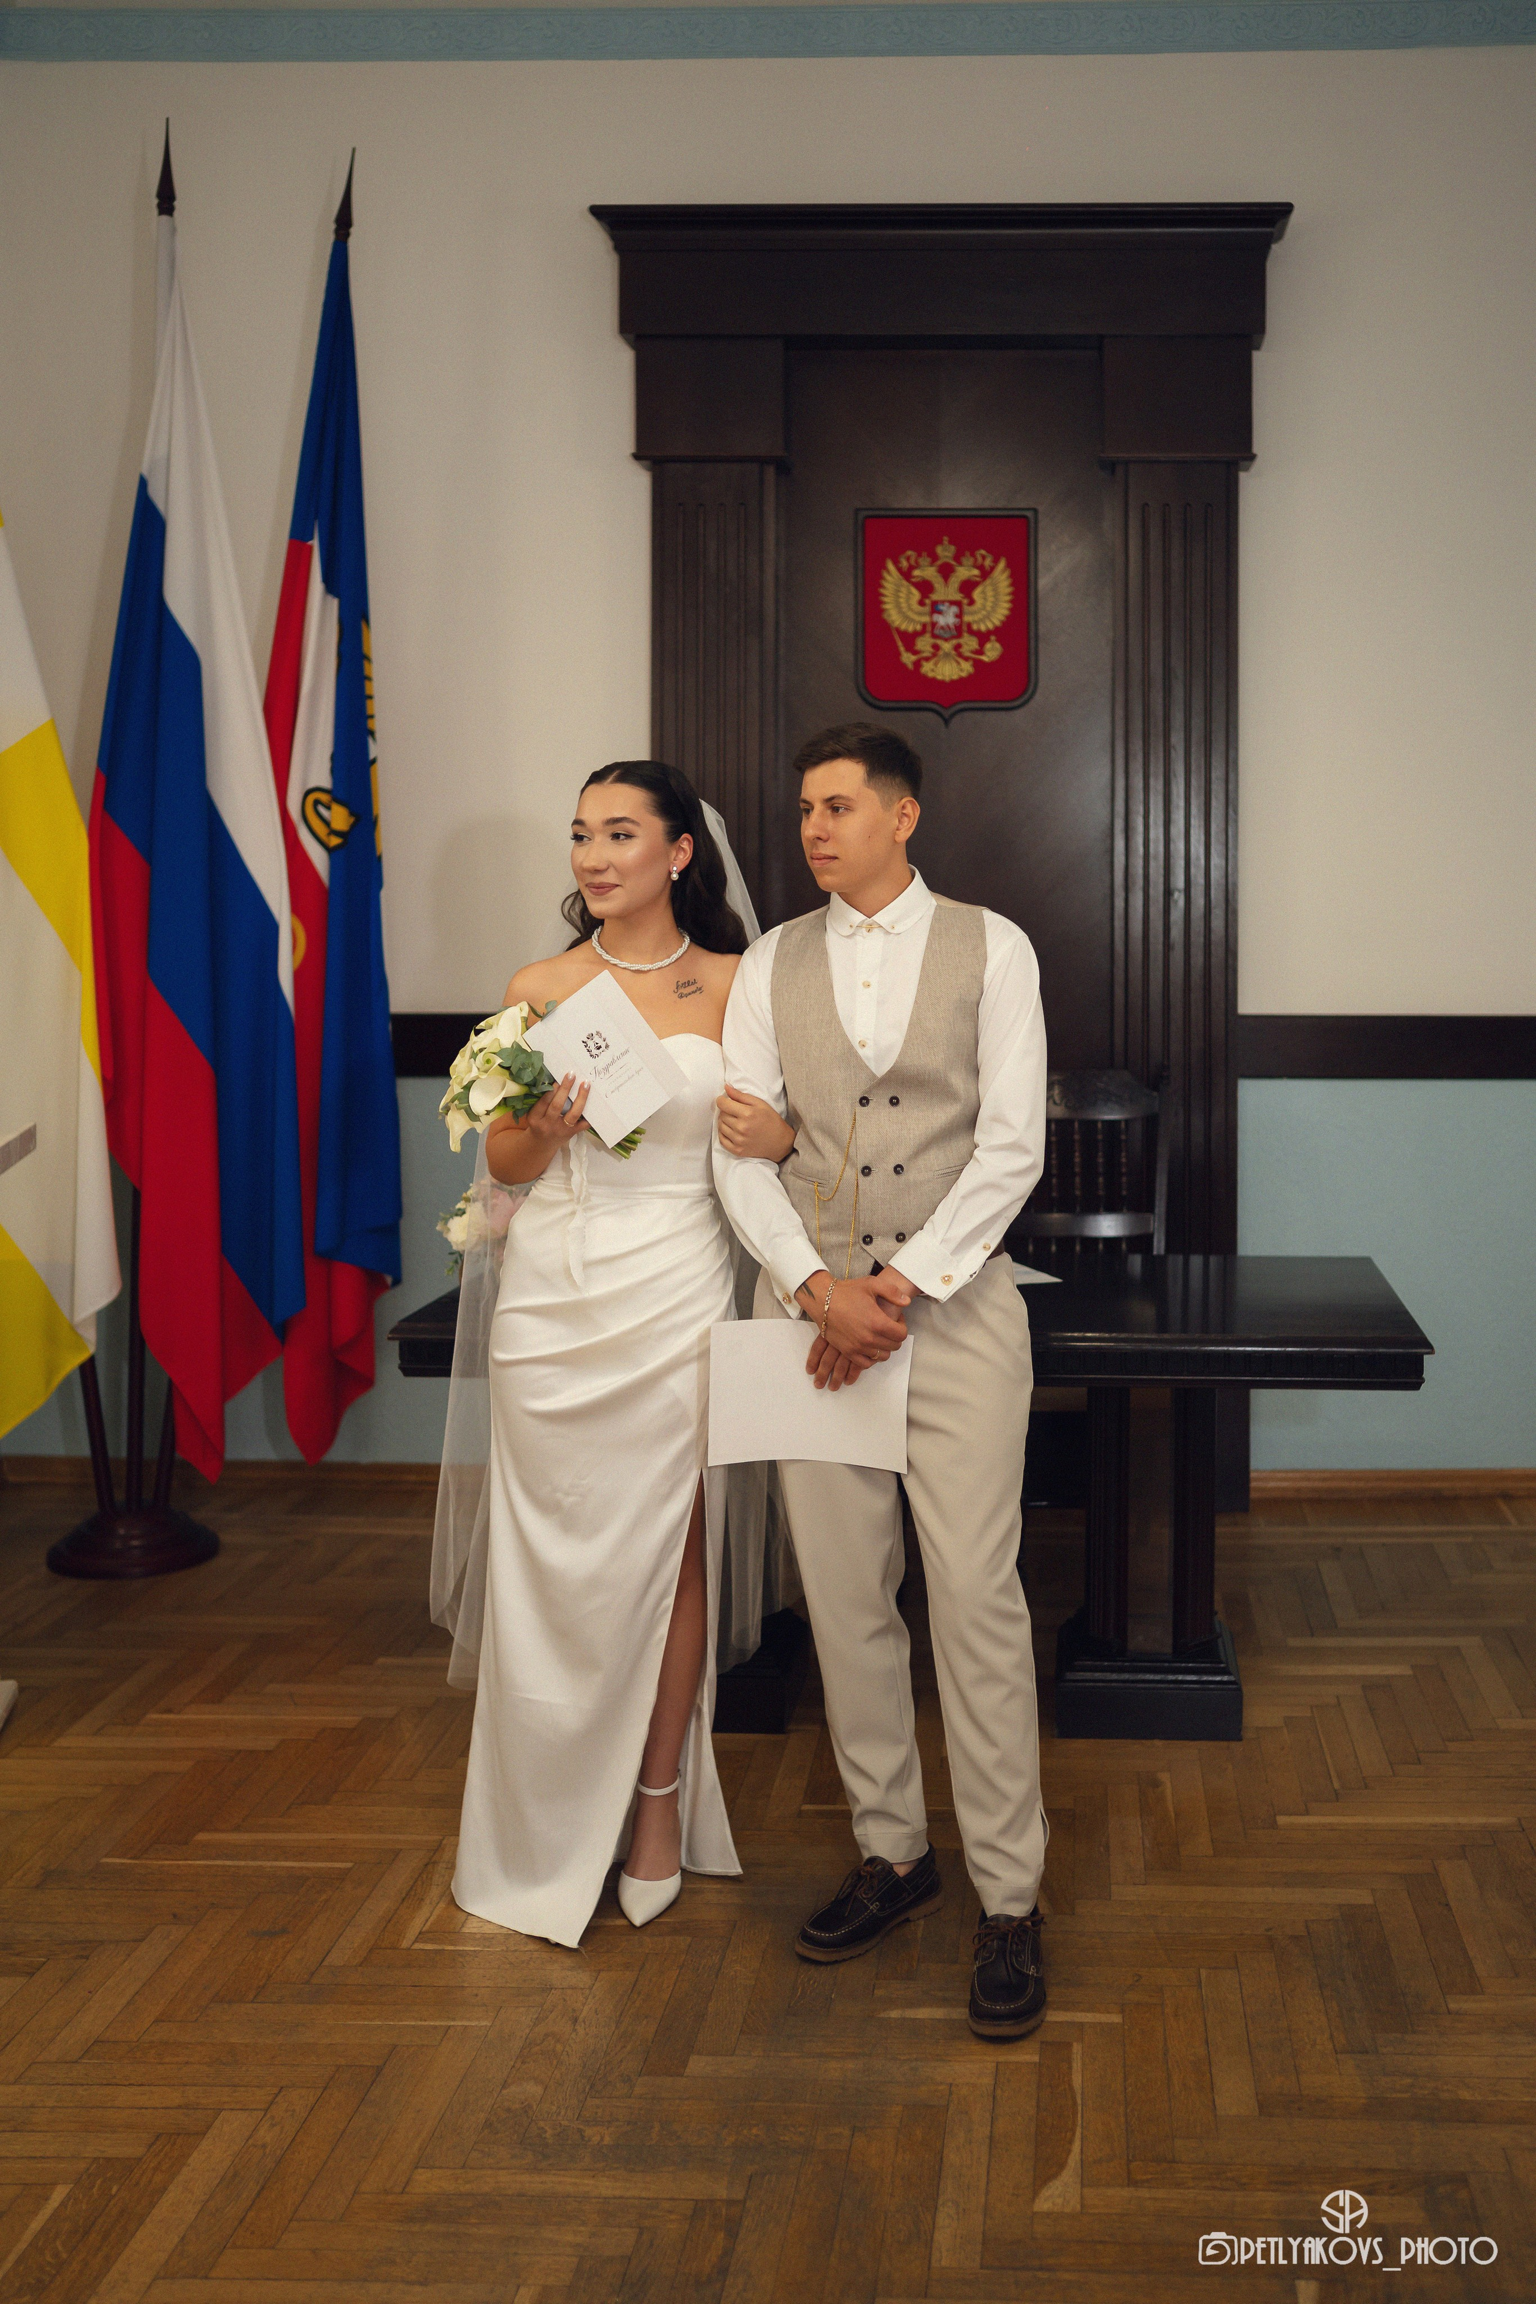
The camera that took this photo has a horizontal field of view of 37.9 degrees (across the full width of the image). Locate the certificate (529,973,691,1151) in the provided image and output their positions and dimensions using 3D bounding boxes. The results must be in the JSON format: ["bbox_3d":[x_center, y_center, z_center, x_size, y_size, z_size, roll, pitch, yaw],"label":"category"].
[{"bbox_3d":[-0.230,-0.134,3.240,0.150,0.205,0.012,-37,2,0],"label":"certificate"}]

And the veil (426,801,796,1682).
[{"bbox_3d":[-0.243,0.135,3.470,0.540,1.340,0.340,1,6,9],"label":"veil"}]

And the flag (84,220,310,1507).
[{"bbox_3d":[-1.329,-0.725,5.200,0.440,2.880,0.300,0,6,5],"label":"flag"}]

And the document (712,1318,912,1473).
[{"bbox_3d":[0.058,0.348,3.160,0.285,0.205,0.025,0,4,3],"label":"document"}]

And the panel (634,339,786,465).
[{"bbox_3d":[-0.147,-1.880,5.620,0.375,0.325,0.140,0,4,5],"label":"panel"}]

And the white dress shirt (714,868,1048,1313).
[{"bbox_3d":[0.164,-0.088,3.270,0.475,0.650,0.350,0,4,6],"label":"white dress shirt"}]

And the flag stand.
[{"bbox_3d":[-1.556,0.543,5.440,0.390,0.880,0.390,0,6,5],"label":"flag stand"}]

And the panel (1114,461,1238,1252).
[{"bbox_3d":[1.030,-0.640,5.660,0.315,2.200,0.120,0,4,5],"label":"panel"}]

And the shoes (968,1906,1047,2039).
[{"bbox_3d":[0.346,1.156,3.240,0.112,0.105,0.290,1,6,6],"label":"shoes"}]

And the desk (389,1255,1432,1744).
[{"bbox_3d":[0.280,0.655,4.430,1.840,0.770,0.900,0,4,5],"label":"desk"}]

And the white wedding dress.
[{"bbox_3d":[-0.268,0.495,3.460,0.430,1.360,0.400,1,4,9],"label":"white wedding dress"}]

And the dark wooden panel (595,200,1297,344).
[{"bbox_3d":[0.430,-2.174,5.515,1.710,0.335,0.240,0,6,5],"label":"dark wooden panel"}]

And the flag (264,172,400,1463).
[{"bbox_3d":[-1.031,-0.799,5.300,0.320,2.900,0.270,0,6,5],"label":"flag"}]

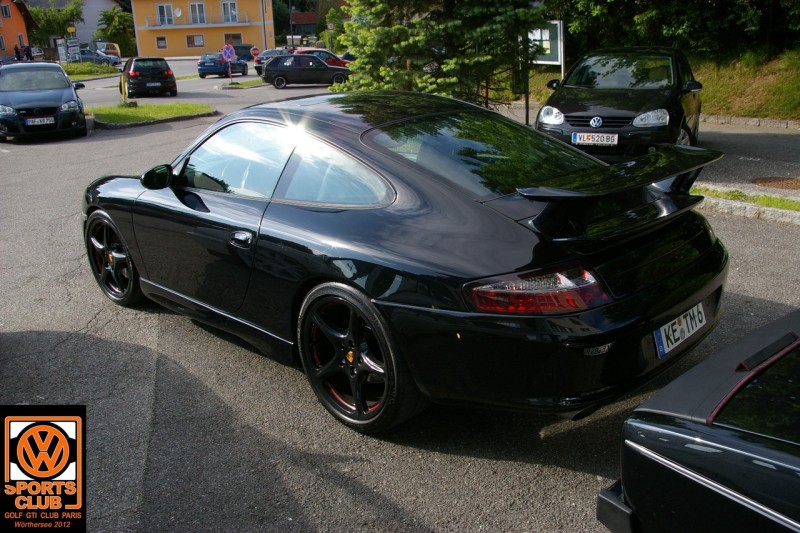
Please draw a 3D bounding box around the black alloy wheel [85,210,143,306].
[{"bbox_3d":[-1.801,-0.075,4.535,0.645,0.645,0.230,12,23,39],"label":"black alloy wheel"}]

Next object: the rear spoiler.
[{"bbox_3d":[0.895,-0.280,2.750,0.320,0.270,1.260,14,24,43],"label":"rear spoiler"}]

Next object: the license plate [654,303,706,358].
[{"bbox_3d":[1.110,0.237,2.712,0.440,0.110,0.015,-19,7,-42],"label":"license plate"}]

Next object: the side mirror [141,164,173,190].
[{"bbox_3d":[-1.278,-0.467,3.615,0.115,0.130,0.190,14,24,43],"label":"side mirror"}]

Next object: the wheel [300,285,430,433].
[{"bbox_3d":[-0.133,0.346,2.936,0.640,0.640,0.280,14,24,43],"label":"wheel"}]

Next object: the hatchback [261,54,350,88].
[{"bbox_3d":[-3.620,-8.200,28.750,3.950,1.370,1.650,-1,18,4],"label":"hatchback"}]

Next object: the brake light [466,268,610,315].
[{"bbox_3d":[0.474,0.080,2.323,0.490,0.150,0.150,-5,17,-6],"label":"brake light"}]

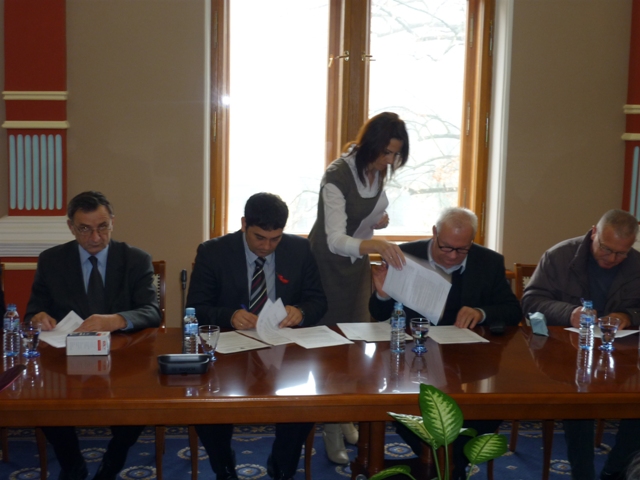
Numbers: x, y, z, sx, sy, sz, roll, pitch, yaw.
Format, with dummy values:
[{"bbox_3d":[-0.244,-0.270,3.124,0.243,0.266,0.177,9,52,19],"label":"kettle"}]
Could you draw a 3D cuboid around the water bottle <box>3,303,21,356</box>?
[{"bbox_3d":[-1.127,0.328,3.512,0.059,0.192,0.059,-1,8,-18],"label":"water bottle"}]

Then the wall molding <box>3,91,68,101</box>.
[{"bbox_3d":[-1.613,-0.818,5.445,0.375,0.054,0.070,1,7,-5],"label":"wall molding"}]

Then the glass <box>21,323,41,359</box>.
[{"bbox_3d":[-1.057,0.364,3.514,0.077,0.122,0.077,-1,8,-17],"label":"glass"}]

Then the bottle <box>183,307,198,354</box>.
[{"bbox_3d":[-0.479,0.336,3.575,0.059,0.192,0.059,0,7,-8],"label":"bottle"}]

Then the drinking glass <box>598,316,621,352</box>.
[{"bbox_3d":[1.156,0.378,3.824,0.077,0.122,0.077,4,8,17],"label":"drinking glass"}]

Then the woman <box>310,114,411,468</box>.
[{"bbox_3d":[0.199,0.250,4.497,0.600,1.680,0.470,8,10,42],"label":"woman"}]

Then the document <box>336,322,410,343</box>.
[{"bbox_3d":[0.221,0.385,4.050,0.270,0.005,0.320,0,7,-11],"label":"document"}]

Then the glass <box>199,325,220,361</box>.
[{"bbox_3d":[-0.404,0.378,3.533,0.077,0.122,0.077,1,7,-6],"label":"glass"}]

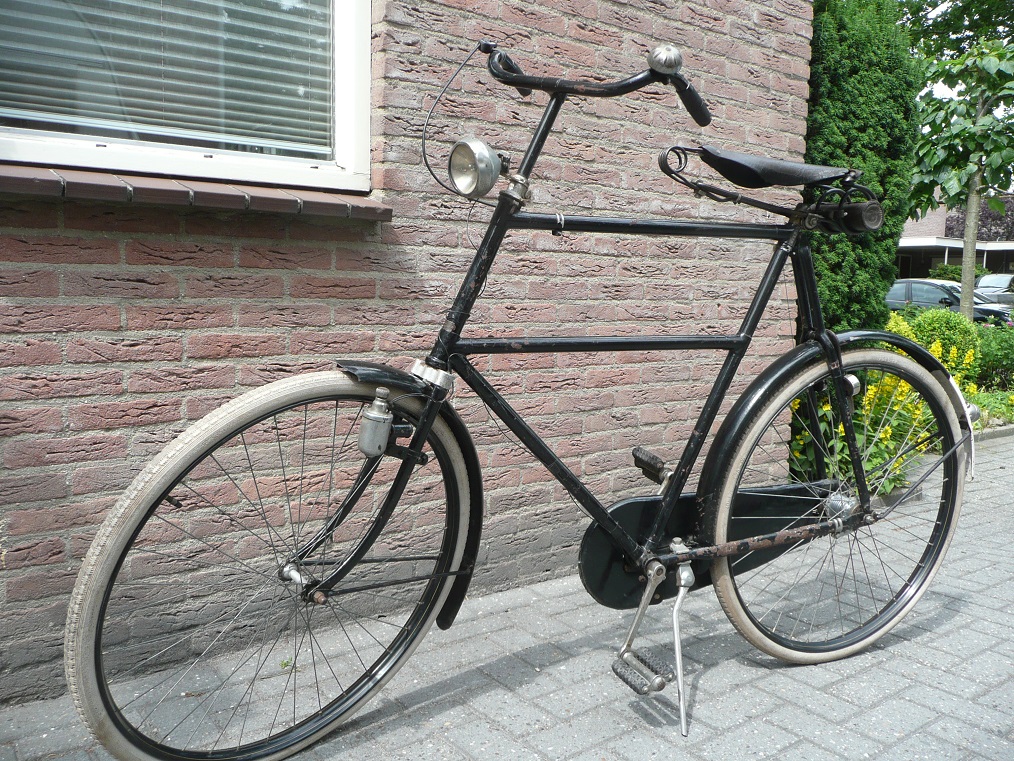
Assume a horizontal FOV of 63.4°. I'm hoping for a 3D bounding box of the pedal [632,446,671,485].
[{"bbox_3d":[0.298,0.177,1.682,0.027,0.069,0.100,-34,24,-12],"label":"pedal"}]

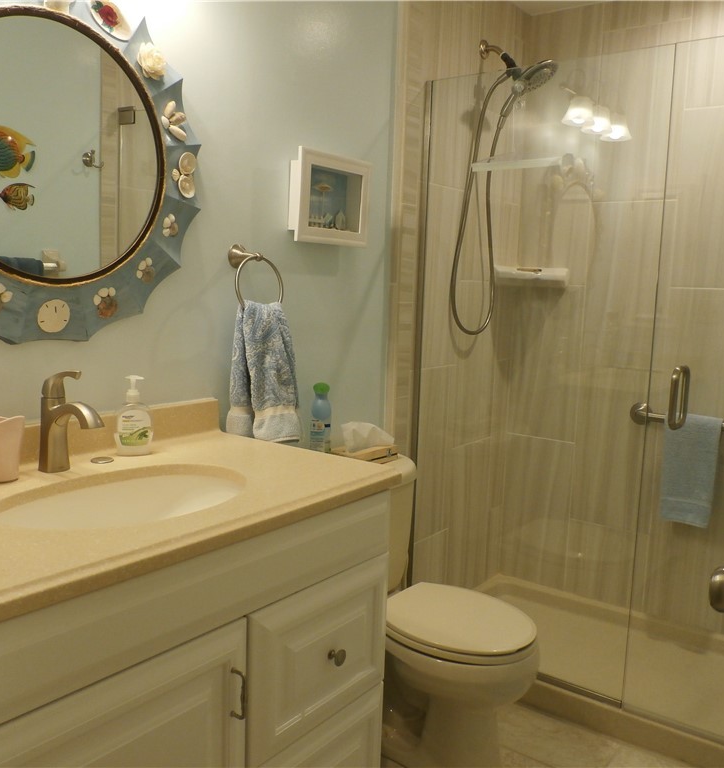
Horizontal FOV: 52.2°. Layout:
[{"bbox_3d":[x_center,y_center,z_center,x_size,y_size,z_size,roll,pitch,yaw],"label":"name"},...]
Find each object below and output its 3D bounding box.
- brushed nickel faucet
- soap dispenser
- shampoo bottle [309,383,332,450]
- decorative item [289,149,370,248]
[{"bbox_3d":[-0.510,0.070,1.304,0.155,0.187,0.048,7,8,36],"label":"brushed nickel faucet"},{"bbox_3d":[-0.459,0.062,1.489,0.078,0.163,0.049,0,7,-15],"label":"soap dispenser"},{"bbox_3d":[-0.106,0.107,1.920,0.053,0.224,0.053,1,7,-5],"label":"shampoo bottle"},{"bbox_3d":[-0.091,-0.483,1.956,0.058,0.231,0.288,7,8,36],"label":"decorative item"}]

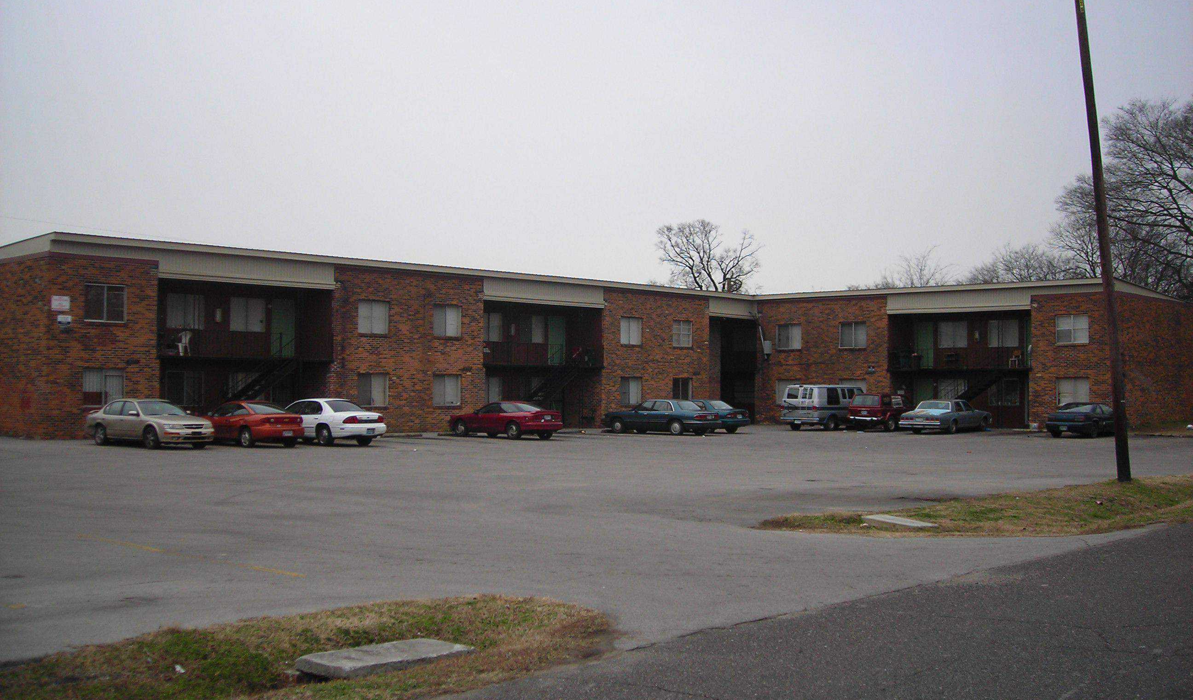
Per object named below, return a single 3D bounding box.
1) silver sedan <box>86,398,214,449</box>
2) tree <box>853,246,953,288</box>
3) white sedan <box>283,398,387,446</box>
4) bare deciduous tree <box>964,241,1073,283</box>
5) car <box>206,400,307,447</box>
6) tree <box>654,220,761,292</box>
[{"bbox_3d":[-13.304,2.149,38.902,4.800,1.420,1.770,-1,-2,37],"label":"silver sedan"},{"bbox_3d":[21.010,-1.340,89.840,7.050,11.610,7.050,0,-2,0],"label":"tree"},{"bbox_3d":[-8.601,2.203,40.462,5.050,1.410,1.840,-1,-2,37],"label":"white sedan"},{"bbox_3d":[29.760,-1.500,91.830,7.790,12.130,7.790,0,-2,0],"label":"bare deciduous tree"},{"bbox_3d":[-10.528,2.178,39.079,4.580,1.360,1.720,-1,-2,40],"label":"car"},{"bbox_3d":[8.300,-2.550,97.800,7.950,14.360,7.950,0,-2,0],"label":"tree"}]

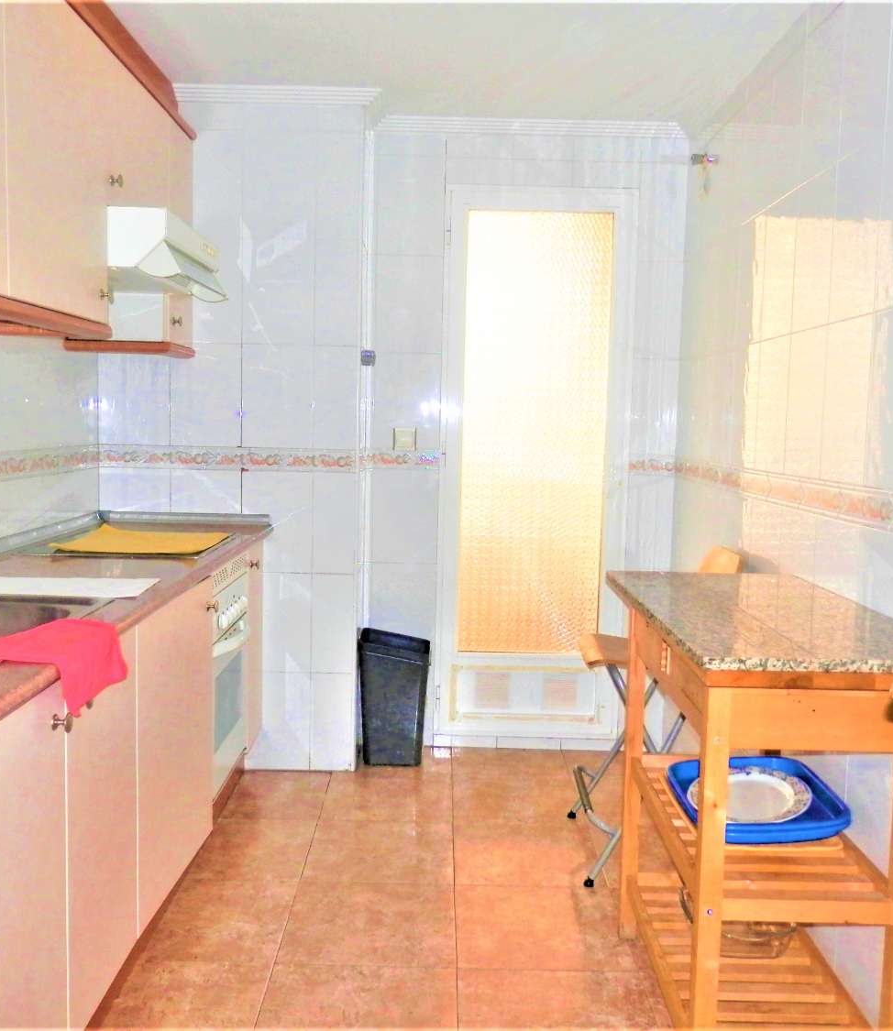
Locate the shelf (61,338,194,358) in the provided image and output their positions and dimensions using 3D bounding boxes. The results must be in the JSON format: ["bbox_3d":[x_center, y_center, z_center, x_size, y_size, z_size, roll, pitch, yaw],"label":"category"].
[{"bbox_3d":[-1.043,-0.548,3.286,0.339,0.040,0.352,1,5,0],"label":"shelf"}]

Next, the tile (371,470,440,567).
[{"bbox_3d":[-0.161,0.004,3.727,0.256,0.355,0.010,1,5,0],"label":"tile"}]

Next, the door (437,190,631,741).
[{"bbox_3d":[0.330,-0.170,3.790,0.711,2.094,0.050,1,6,0],"label":"door"}]

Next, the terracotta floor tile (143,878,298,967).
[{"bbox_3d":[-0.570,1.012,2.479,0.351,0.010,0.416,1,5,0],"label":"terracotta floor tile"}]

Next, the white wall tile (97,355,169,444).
[{"bbox_3d":[-1.085,-0.425,3.460,0.249,0.359,0.010,1,6,0],"label":"white wall tile"}]

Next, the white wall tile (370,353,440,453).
[{"bbox_3d":[-0.150,-0.429,3.782,0.261,0.365,0.010,1,5,0],"label":"white wall tile"}]

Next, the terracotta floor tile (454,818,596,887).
[{"bbox_3d":[0.235,1.012,2.964,0.422,0.010,0.428,1,5,0],"label":"terracotta floor tile"}]

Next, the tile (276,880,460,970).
[{"bbox_3d":[-0.191,1.043,2.537,0.430,0.010,0.418,1,6,0],"label":"tile"}]

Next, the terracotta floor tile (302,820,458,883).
[{"bbox_3d":[-0.189,1.003,2.962,0.425,0.010,0.428,1,5,0],"label":"terracotta floor tile"}]

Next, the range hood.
[{"bbox_3d":[-0.936,-0.724,2.816,0.516,0.172,0.600,1,5,0],"label":"range hood"}]

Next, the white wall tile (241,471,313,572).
[{"bbox_3d":[-0.585,0.027,3.445,0.247,0.351,0.010,1,5,0],"label":"white wall tile"}]

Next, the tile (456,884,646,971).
[{"bbox_3d":[0.234,1.035,2.499,0.425,0.012,0.426,1,5,0],"label":"tile"}]

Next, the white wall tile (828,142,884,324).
[{"bbox_3d":[0.900,-0.619,2.175,0.010,0.365,0.250,1,5,0],"label":"white wall tile"}]

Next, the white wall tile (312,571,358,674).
[{"bbox_3d":[-0.396,0.381,3.480,0.152,0.351,0.010,1,5,0],"label":"white wall tile"}]

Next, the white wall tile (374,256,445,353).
[{"bbox_3d":[-0.138,-0.782,3.693,0.250,0.357,0.012,1,5,0],"label":"white wall tile"}]

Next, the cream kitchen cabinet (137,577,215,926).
[{"bbox_3d":[-0.926,0.510,2.353,0.581,0.698,0.588,1,5,0],"label":"cream kitchen cabinet"}]

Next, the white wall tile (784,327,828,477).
[{"bbox_3d":[0.880,-0.271,2.422,0.012,0.363,0.249,1,5,0],"label":"white wall tile"}]

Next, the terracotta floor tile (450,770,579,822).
[{"bbox_3d":[0.235,0.972,3.373,0.430,0.010,0.418,1,6,0],"label":"terracotta floor tile"}]

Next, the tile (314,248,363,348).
[{"bbox_3d":[-0.375,-0.765,3.429,0.157,0.359,0.010,1,6,0],"label":"tile"}]

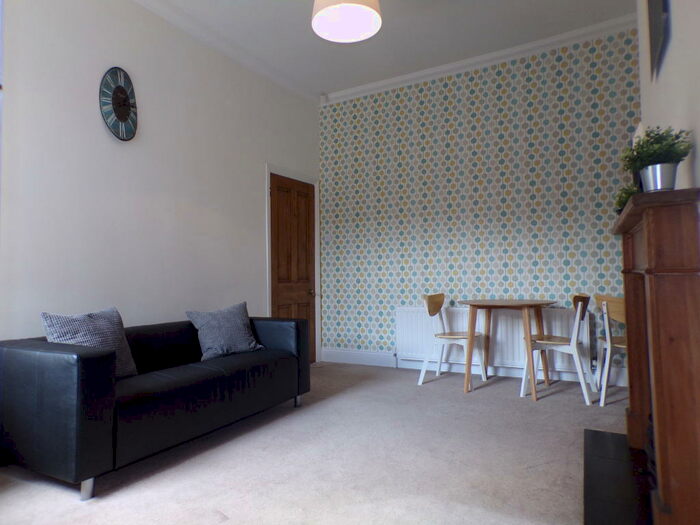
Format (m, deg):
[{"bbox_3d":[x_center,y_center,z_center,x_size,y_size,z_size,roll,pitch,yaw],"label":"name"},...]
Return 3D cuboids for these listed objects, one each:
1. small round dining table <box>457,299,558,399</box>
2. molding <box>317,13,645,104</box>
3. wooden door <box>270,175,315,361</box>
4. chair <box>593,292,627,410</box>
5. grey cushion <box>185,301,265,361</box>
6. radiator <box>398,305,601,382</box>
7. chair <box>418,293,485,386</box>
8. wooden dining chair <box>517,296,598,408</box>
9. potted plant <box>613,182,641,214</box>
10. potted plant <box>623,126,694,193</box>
[{"bbox_3d":[1.358,0.717,4.216,0.870,0.740,0.870,-3,-3,31],"label":"small round dining table"},{"bbox_3d":[1.055,-2.002,5.003,3.480,0.110,0.100,-3,-3,31],"label":"molding"},{"bbox_3d":[-0.637,0.119,5.488,0.050,2.120,0.760,-3,-3,31],"label":"wooden door"},{"bbox_3d":[2.126,0.649,3.663,0.460,0.800,0.510,-2,-3,26],"label":"chair"},{"bbox_3d":[-0.922,0.502,3.580,0.470,0.430,0.140,1,-28,-38],"label":"grey cushion"},{"bbox_3d":[1.319,0.734,4.735,1.864,0.560,0.100,-3,-3,31],"label":"radiator"},{"bbox_3d":[0.946,0.706,4.464,0.510,0.800,0.460,-3,-3,31],"label":"chair"},{"bbox_3d":[1.696,0.670,3.956,0.510,0.800,0.460,-3,-3,31],"label":"wooden dining chair"},{"bbox_3d":[1.561,-0.335,2.719,0.210,0.230,0.210,-2,-3,26],"label":"potted plant"},{"bbox_3d":[1.138,-0.366,1.806,0.240,0.245,0.240,-2,-3,26],"label":"potted plant"}]

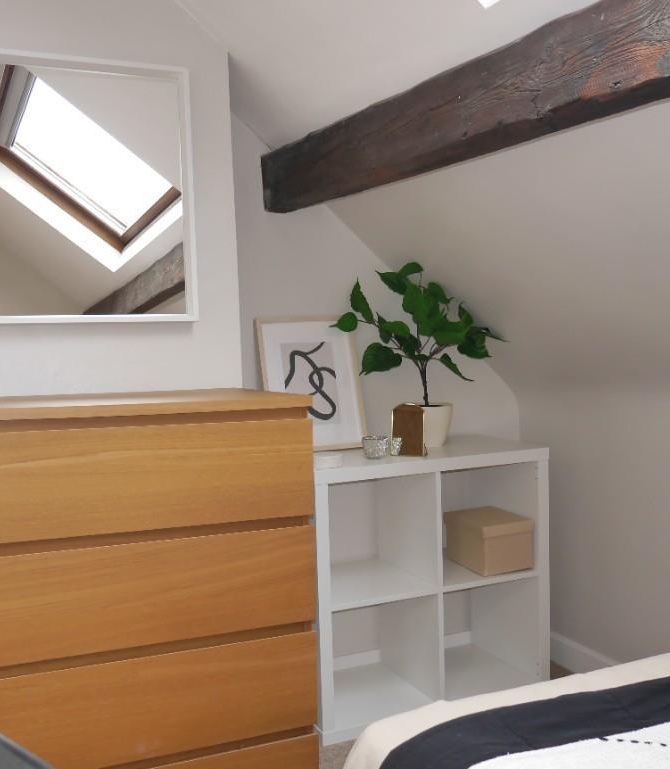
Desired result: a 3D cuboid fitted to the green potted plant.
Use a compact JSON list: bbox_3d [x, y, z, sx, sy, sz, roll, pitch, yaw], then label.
[{"bbox_3d":[0.274,-0.090,2.934,0.550,0.572,0.420,-4,5,-24],"label":"green potted plant"}]

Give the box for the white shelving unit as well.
[{"bbox_3d":[0.229,0.584,2.925,0.768,0.768,0.388,-4,5,-24],"label":"white shelving unit"}]

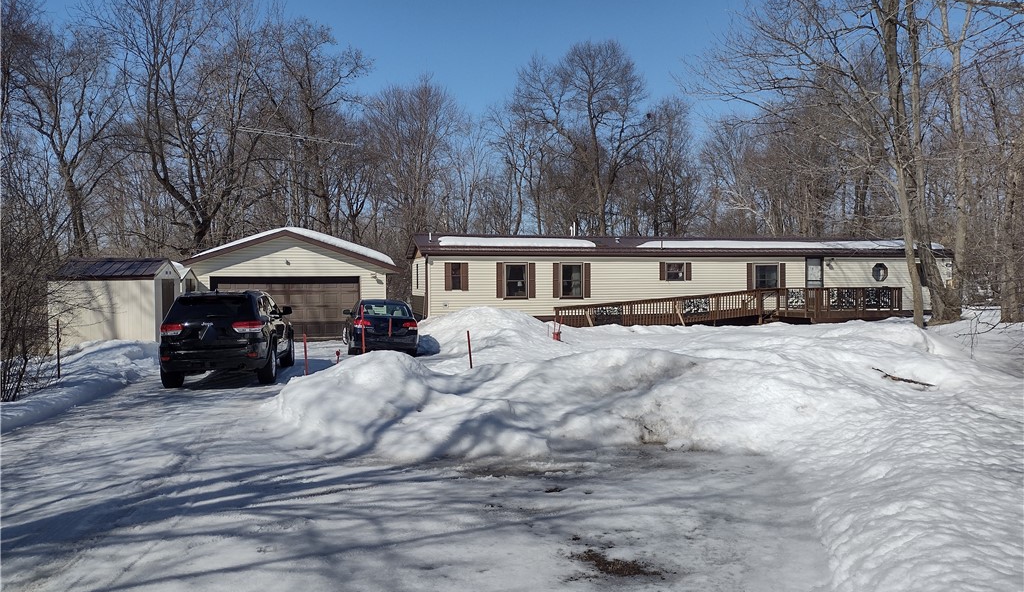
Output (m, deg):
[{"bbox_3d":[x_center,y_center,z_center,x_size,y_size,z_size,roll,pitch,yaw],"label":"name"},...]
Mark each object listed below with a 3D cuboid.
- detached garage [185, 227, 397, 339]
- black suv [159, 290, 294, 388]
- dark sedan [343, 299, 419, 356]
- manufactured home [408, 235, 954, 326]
[{"bbox_3d":[-8.610,-0.421,30.814,7.800,3.800,7.300,-1,1,-14],"label":"detached garage"},{"bbox_3d":[-5.730,0.809,16.624,1.940,1.770,4.820,0,1,-9],"label":"black suv"},{"bbox_3d":[-3.855,0.854,23.275,1.840,1.490,4.750,-1,1,-13],"label":"dark sedan"},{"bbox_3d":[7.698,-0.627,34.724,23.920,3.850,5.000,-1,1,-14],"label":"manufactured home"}]

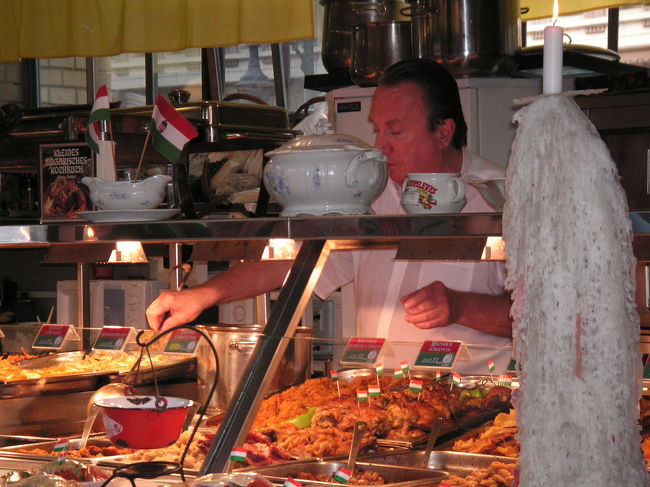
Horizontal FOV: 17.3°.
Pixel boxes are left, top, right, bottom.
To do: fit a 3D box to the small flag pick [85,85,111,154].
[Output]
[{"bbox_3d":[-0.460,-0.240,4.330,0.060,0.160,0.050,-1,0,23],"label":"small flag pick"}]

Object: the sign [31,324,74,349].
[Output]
[{"bbox_3d":[-0.555,0.193,4.420,0.046,0.048,0.096,0,0,-44],"label":"sign"}]

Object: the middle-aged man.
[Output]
[{"bbox_3d":[0.090,0.490,4.300,0.880,1.720,0.520,-1,0,43],"label":"middle-aged man"}]

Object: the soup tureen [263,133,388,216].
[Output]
[{"bbox_3d":[0.002,-0.130,3.900,0.220,0.165,0.295,0,0,-44],"label":"soup tureen"}]

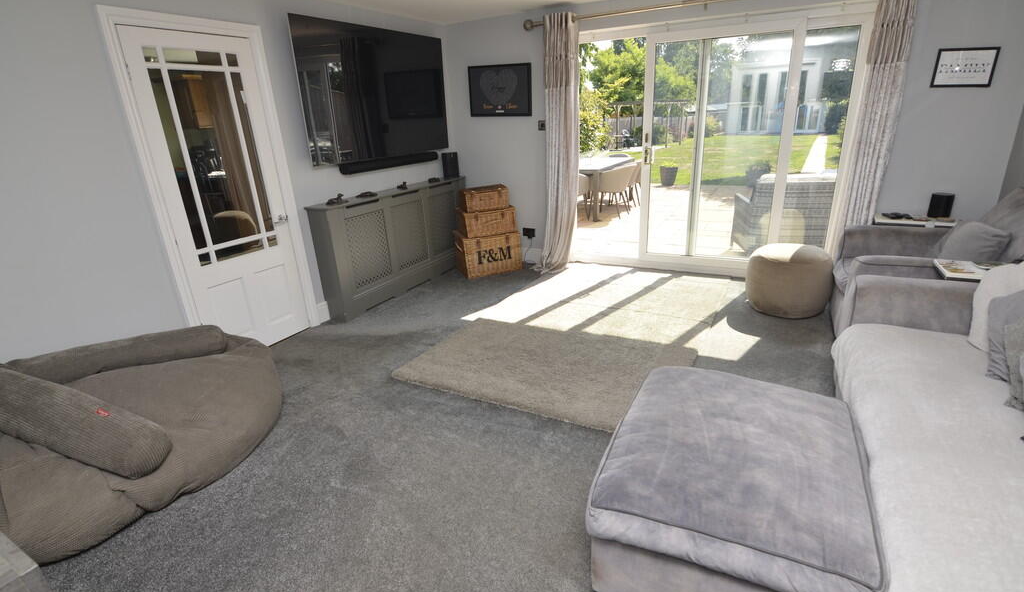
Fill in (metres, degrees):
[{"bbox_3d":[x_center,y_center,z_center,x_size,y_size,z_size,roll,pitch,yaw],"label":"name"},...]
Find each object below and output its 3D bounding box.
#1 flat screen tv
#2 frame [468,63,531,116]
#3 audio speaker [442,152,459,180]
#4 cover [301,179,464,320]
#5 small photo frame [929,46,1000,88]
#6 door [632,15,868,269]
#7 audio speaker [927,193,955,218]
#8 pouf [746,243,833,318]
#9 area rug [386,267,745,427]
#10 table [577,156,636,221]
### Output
[{"bbox_3d":[-1.084,-1.730,3.943,0.060,1.000,1.810,8,24,24],"label":"flat screen tv"},{"bbox_3d":[-0.132,-2.124,4.719,0.715,0.490,0.030,8,24,24],"label":"frame"},{"bbox_3d":[-0.660,-1.426,4.897,0.150,0.265,0.140,-13,24,-25],"label":"audio speaker"},{"bbox_3d":[-1.017,-0.582,4.397,0.200,0.910,2.020,8,24,24],"label":"cover"},{"bbox_3d":[3.224,-1.621,3.230,0.330,0.243,0.025,8,24,24],"label":"small photo frame"},{"bbox_3d":[1.974,-1.232,4.067,1.680,2.100,0.100,7,24,24],"label":"door"},{"bbox_3d":[3.211,-0.668,3.383,0.125,0.165,0.125,17,29,40],"label":"audio speaker"},{"bbox_3d":[2.161,-0.118,3.559,0.555,0.460,0.555,8,24,24],"label":"pouf"},{"bbox_3d":[0.629,0.169,3.560,1.720,0.030,2.500,10,25,28],"label":"area rug"},{"bbox_3d":[1.252,-1.789,7.414,0.950,0.750,1.800,8,24,24],"label":"table"}]

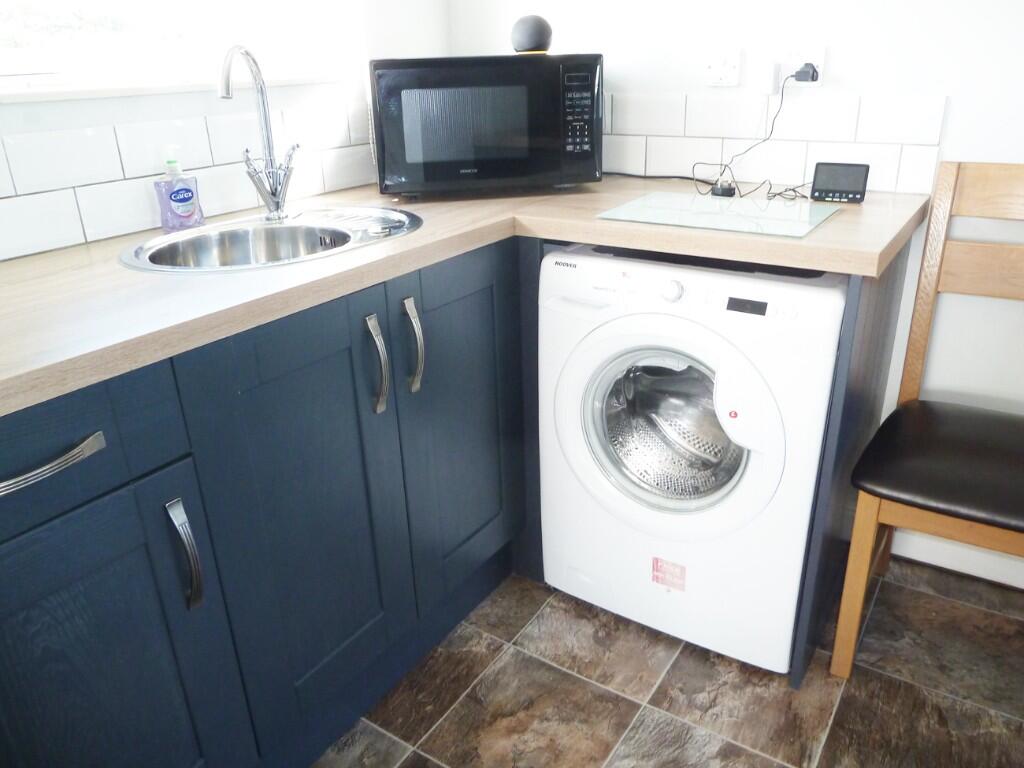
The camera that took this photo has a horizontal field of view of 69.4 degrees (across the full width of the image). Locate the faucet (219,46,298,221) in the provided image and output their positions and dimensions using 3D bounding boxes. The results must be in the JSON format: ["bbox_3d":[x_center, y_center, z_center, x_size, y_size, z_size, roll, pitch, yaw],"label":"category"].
[{"bbox_3d":[-0.511,-0.479,1.442,0.125,0.335,0.200,1,24,7],"label":"faucet"}]

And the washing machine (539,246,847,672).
[{"bbox_3d":[0.468,0.076,1.745,0.597,0.844,0.550,13,28,31],"label":"washing machine"}]

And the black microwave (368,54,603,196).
[{"bbox_3d":[-0.076,-0.642,1.831,0.514,0.300,0.370,-5,24,-8],"label":"black microwave"}]

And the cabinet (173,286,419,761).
[{"bbox_3d":[-0.559,0.167,1.401,0.582,0.727,0.402,13,28,31],"label":"cabinet"}]

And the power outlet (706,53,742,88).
[{"bbox_3d":[0.502,-0.752,1.763,0.086,0.086,0.012,13,28,31],"label":"power outlet"}]

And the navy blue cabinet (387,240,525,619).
[{"bbox_3d":[-0.336,0.029,1.706,0.582,0.727,0.402,13,28,31],"label":"navy blue cabinet"}]

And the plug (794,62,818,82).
[{"bbox_3d":[0.656,-0.695,1.647,0.047,0.041,0.042,13,28,31],"label":"plug"}]

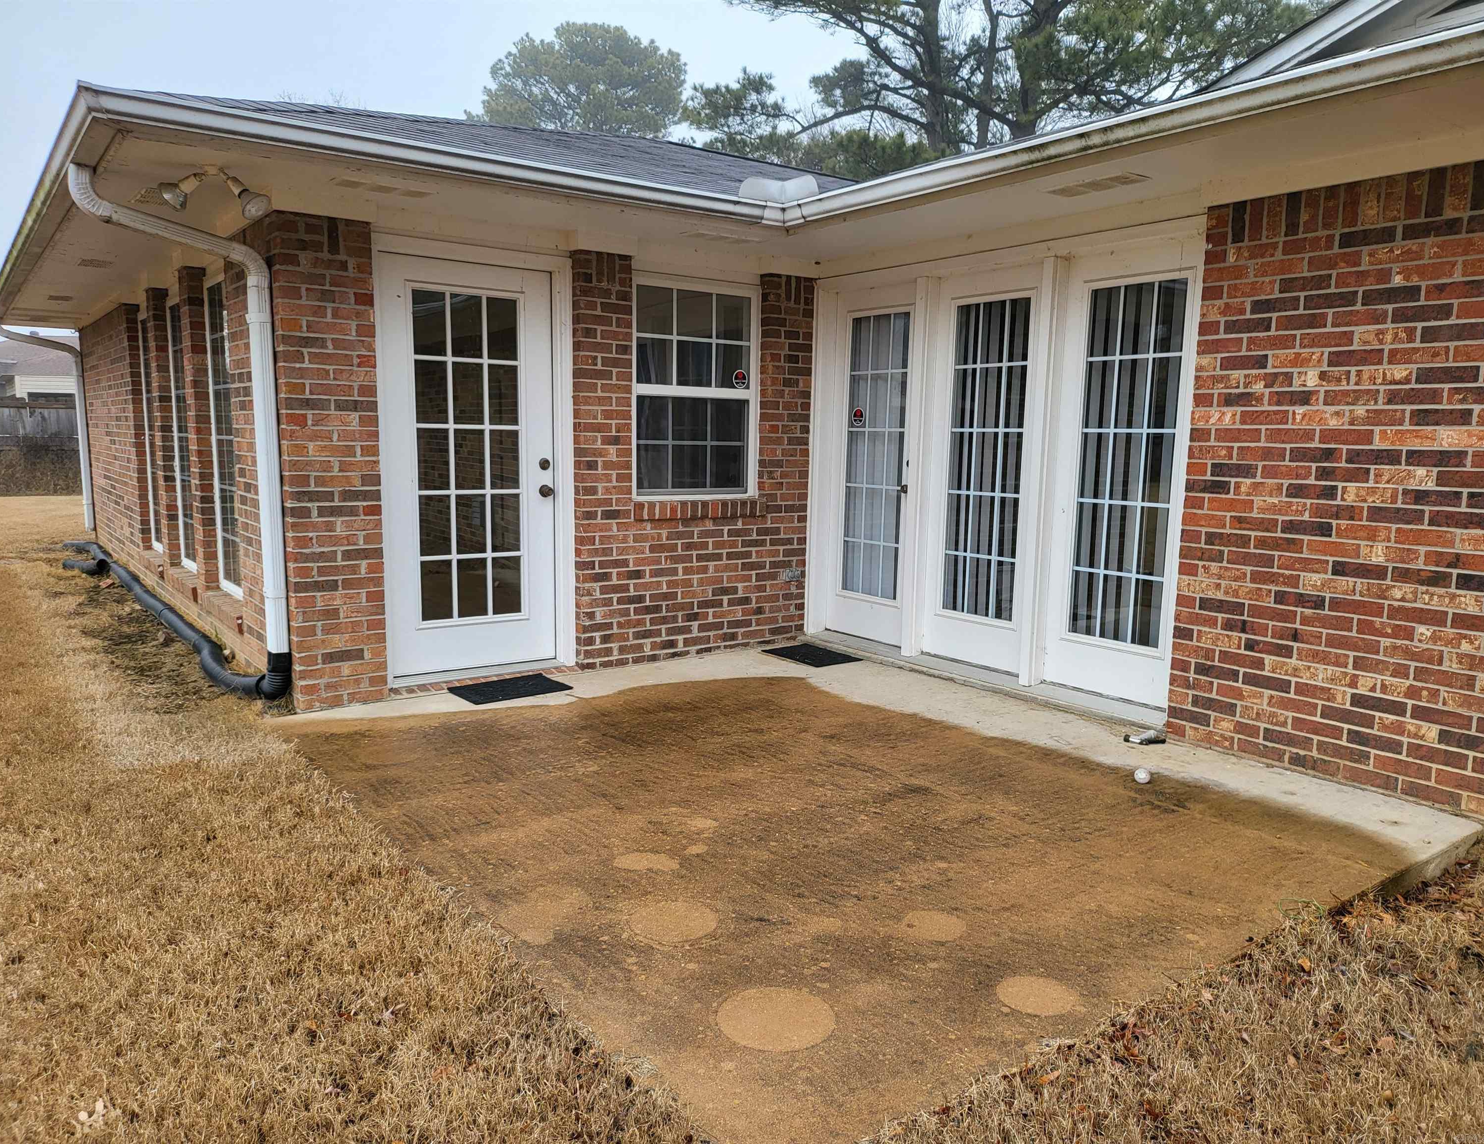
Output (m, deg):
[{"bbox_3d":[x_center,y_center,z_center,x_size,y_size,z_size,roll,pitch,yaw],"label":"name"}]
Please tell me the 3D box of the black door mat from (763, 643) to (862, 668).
[{"bbox_3d":[0.405,0.468,6.005,0.360,0.014,0.515,-5,9,-36],"label":"black door mat"}]

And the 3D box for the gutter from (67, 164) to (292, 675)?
[{"bbox_3d":[-2.304,-0.560,4.391,0.735,2.093,0.100,-5,9,-36],"label":"gutter"}]

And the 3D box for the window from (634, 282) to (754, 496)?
[{"bbox_3d":[-0.264,-0.984,5.907,0.789,1.140,0.080,-5,9,-36],"label":"window"}]

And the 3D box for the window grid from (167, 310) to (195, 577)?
[{"bbox_3d":[-3.592,-0.877,6.919,0.080,1.755,1.050,-5,9,-36],"label":"window grid"}]

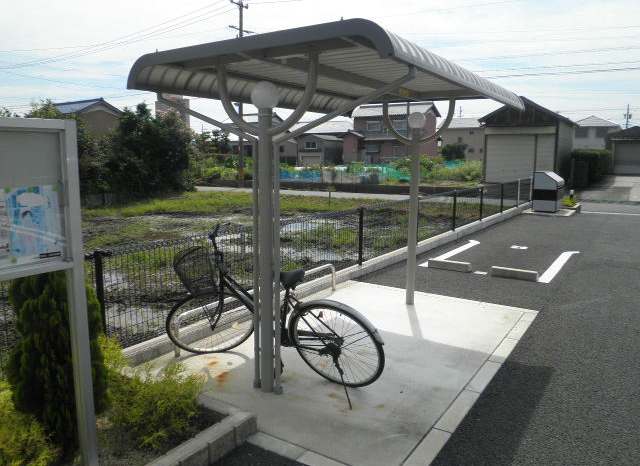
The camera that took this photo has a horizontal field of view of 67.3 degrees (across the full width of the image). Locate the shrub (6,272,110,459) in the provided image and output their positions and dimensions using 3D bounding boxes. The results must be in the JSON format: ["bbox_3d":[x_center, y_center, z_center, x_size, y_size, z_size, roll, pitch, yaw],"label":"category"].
[{"bbox_3d":[-1.315,0.500,2.499,0.470,1.240,0.470,1,8,0],"label":"shrub"}]

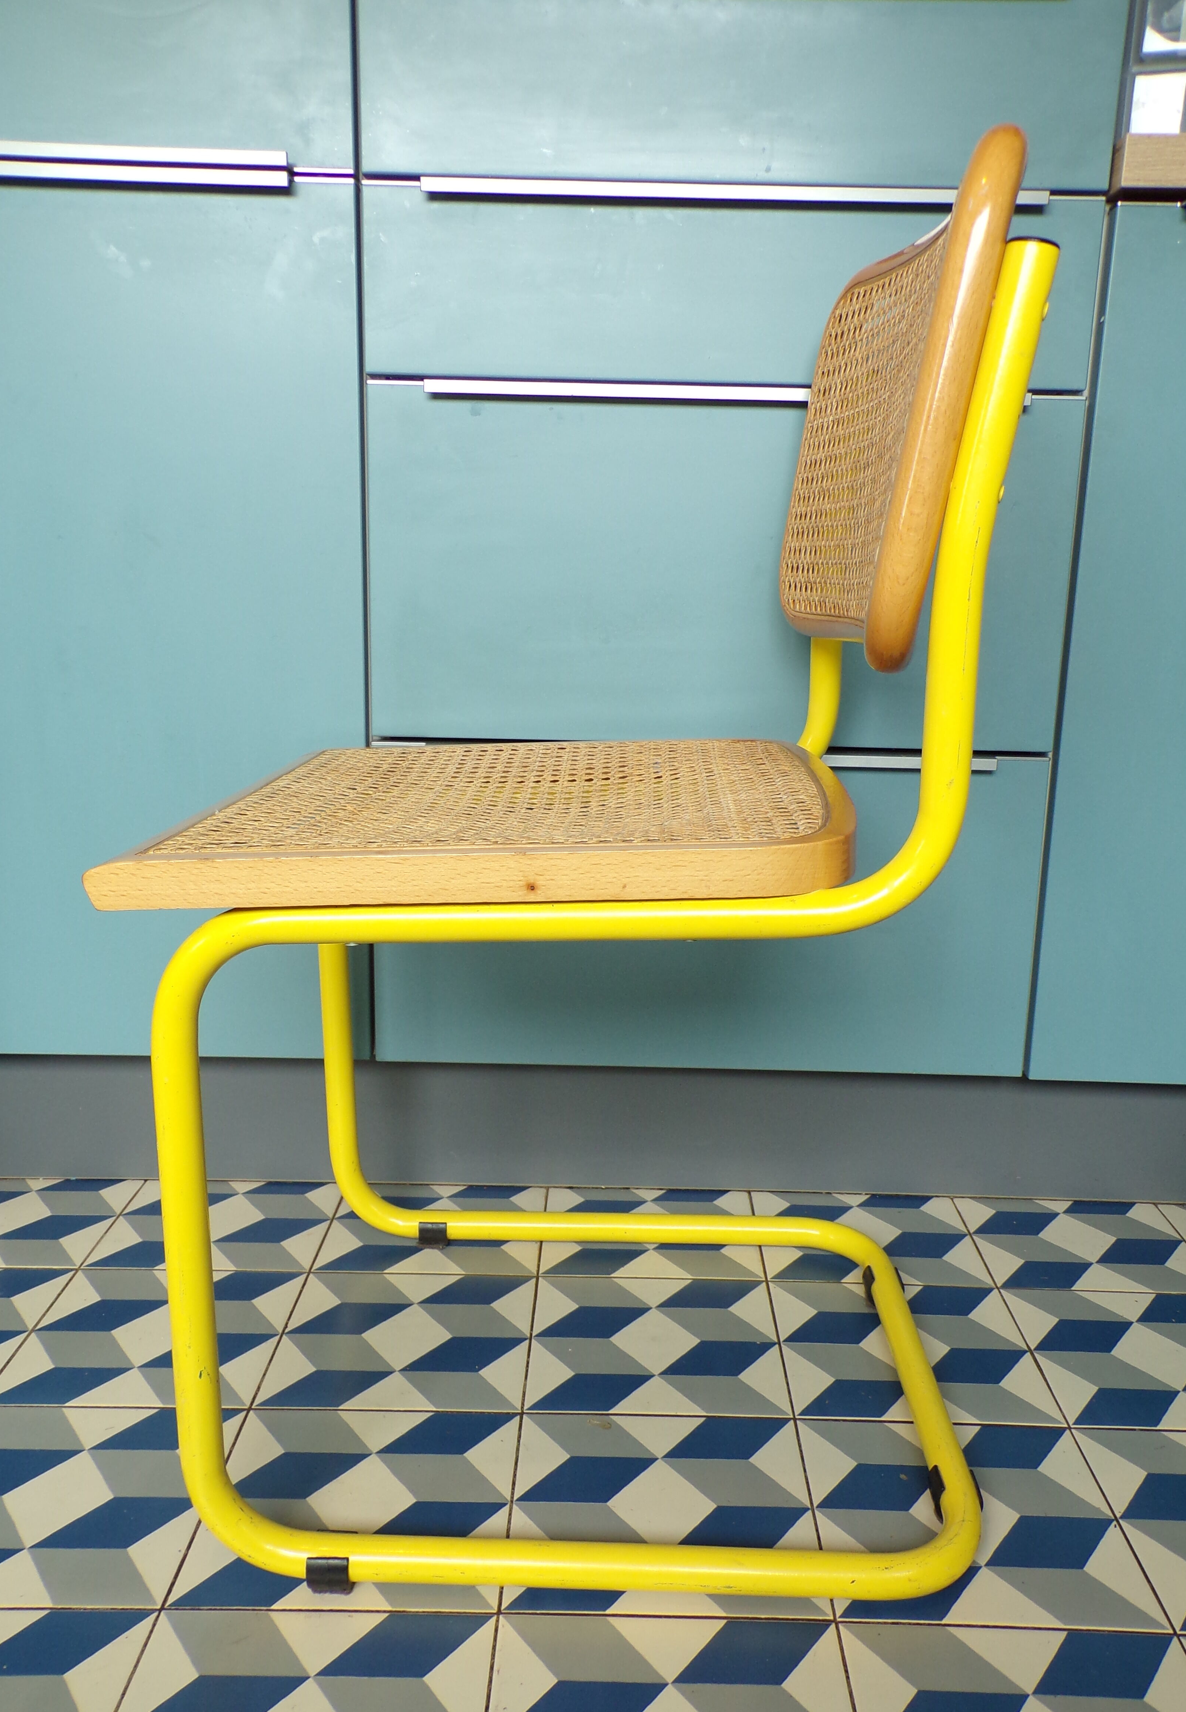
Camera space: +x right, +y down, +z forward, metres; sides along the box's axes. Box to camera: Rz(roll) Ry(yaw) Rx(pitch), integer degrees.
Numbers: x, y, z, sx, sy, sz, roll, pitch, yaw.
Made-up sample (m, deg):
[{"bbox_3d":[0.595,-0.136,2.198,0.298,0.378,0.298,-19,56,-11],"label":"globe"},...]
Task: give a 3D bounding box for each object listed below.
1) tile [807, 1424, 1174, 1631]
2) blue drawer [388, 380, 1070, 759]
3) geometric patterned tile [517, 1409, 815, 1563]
[{"bbox_3d":[0.246,0.438,0.912,0.200,0.010,0.200,1,12,1],"label":"tile"},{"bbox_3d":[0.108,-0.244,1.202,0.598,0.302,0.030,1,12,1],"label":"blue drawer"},{"bbox_3d":[0.046,0.435,0.915,0.200,0.010,0.200,1,12,1],"label":"geometric patterned tile"}]

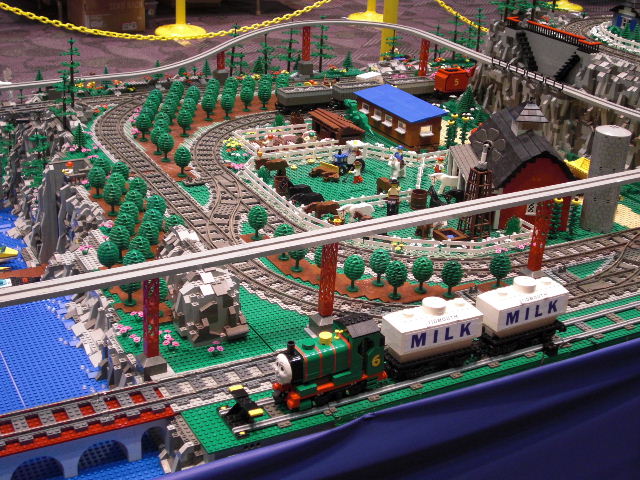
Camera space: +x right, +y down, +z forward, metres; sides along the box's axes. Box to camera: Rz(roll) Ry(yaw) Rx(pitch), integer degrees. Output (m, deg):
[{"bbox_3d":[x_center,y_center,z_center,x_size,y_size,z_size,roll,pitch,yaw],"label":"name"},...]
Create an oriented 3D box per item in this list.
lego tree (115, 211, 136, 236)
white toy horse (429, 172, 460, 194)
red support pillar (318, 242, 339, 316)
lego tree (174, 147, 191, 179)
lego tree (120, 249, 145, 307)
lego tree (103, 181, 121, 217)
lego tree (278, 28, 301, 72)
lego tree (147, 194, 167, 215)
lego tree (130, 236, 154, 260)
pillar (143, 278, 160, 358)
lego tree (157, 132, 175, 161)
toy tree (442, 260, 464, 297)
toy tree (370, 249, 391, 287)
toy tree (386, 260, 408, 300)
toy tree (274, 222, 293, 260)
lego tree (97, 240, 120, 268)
[{"bbox_3d":[-0.324,-0.015,1.601,0.034,0.059,0.034,-3,25,-11],"label":"lego tree"},{"bbox_3d":[0.251,-0.112,1.915,0.062,0.043,0.017,2,25,-2],"label":"white toy horse"},{"bbox_3d":[0.012,0.053,1.356,0.017,0.114,0.017,-10,27,-27],"label":"red support pillar"},{"bbox_3d":[-0.276,-0.158,1.924,0.033,0.064,0.033,0,25,-8],"label":"lego tree"},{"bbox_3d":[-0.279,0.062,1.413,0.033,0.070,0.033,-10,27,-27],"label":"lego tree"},{"bbox_3d":[-0.367,-0.074,1.717,0.033,0.060,0.033,-10,27,-27],"label":"lego tree"},{"bbox_3d":[-0.083,-0.534,2.670,0.066,0.146,0.066,2,25,-2],"label":"lego tree"},{"bbox_3d":[-0.283,-0.050,1.673,0.033,0.060,0.033,-10,27,-27],"label":"lego tree"},{"bbox_3d":[-0.283,0.022,1.515,0.033,0.062,0.033,-9,27,-27],"label":"lego tree"},{"bbox_3d":[-0.216,0.095,1.233,0.017,0.117,0.017,-9,27,-27],"label":"pillar"},{"bbox_3d":[-0.317,-0.193,1.989,0.033,0.062,0.033,-9,27,-27],"label":"lego tree"},{"bbox_3d":[0.203,0.059,1.486,0.033,0.060,0.033,2,24,-1],"label":"toy tree"},{"bbox_3d":[0.095,0.044,1.514,0.034,0.059,0.034,4,25,4],"label":"toy tree"},{"bbox_3d":[0.119,0.061,1.491,0.033,0.062,0.033,3,24,-1],"label":"toy tree"},{"bbox_3d":[-0.059,0.002,1.595,0.033,0.062,0.033,3,24,-1],"label":"toy tree"},{"bbox_3d":[-0.326,0.030,1.491,0.034,0.060,0.034,-10,27,-27],"label":"lego tree"}]

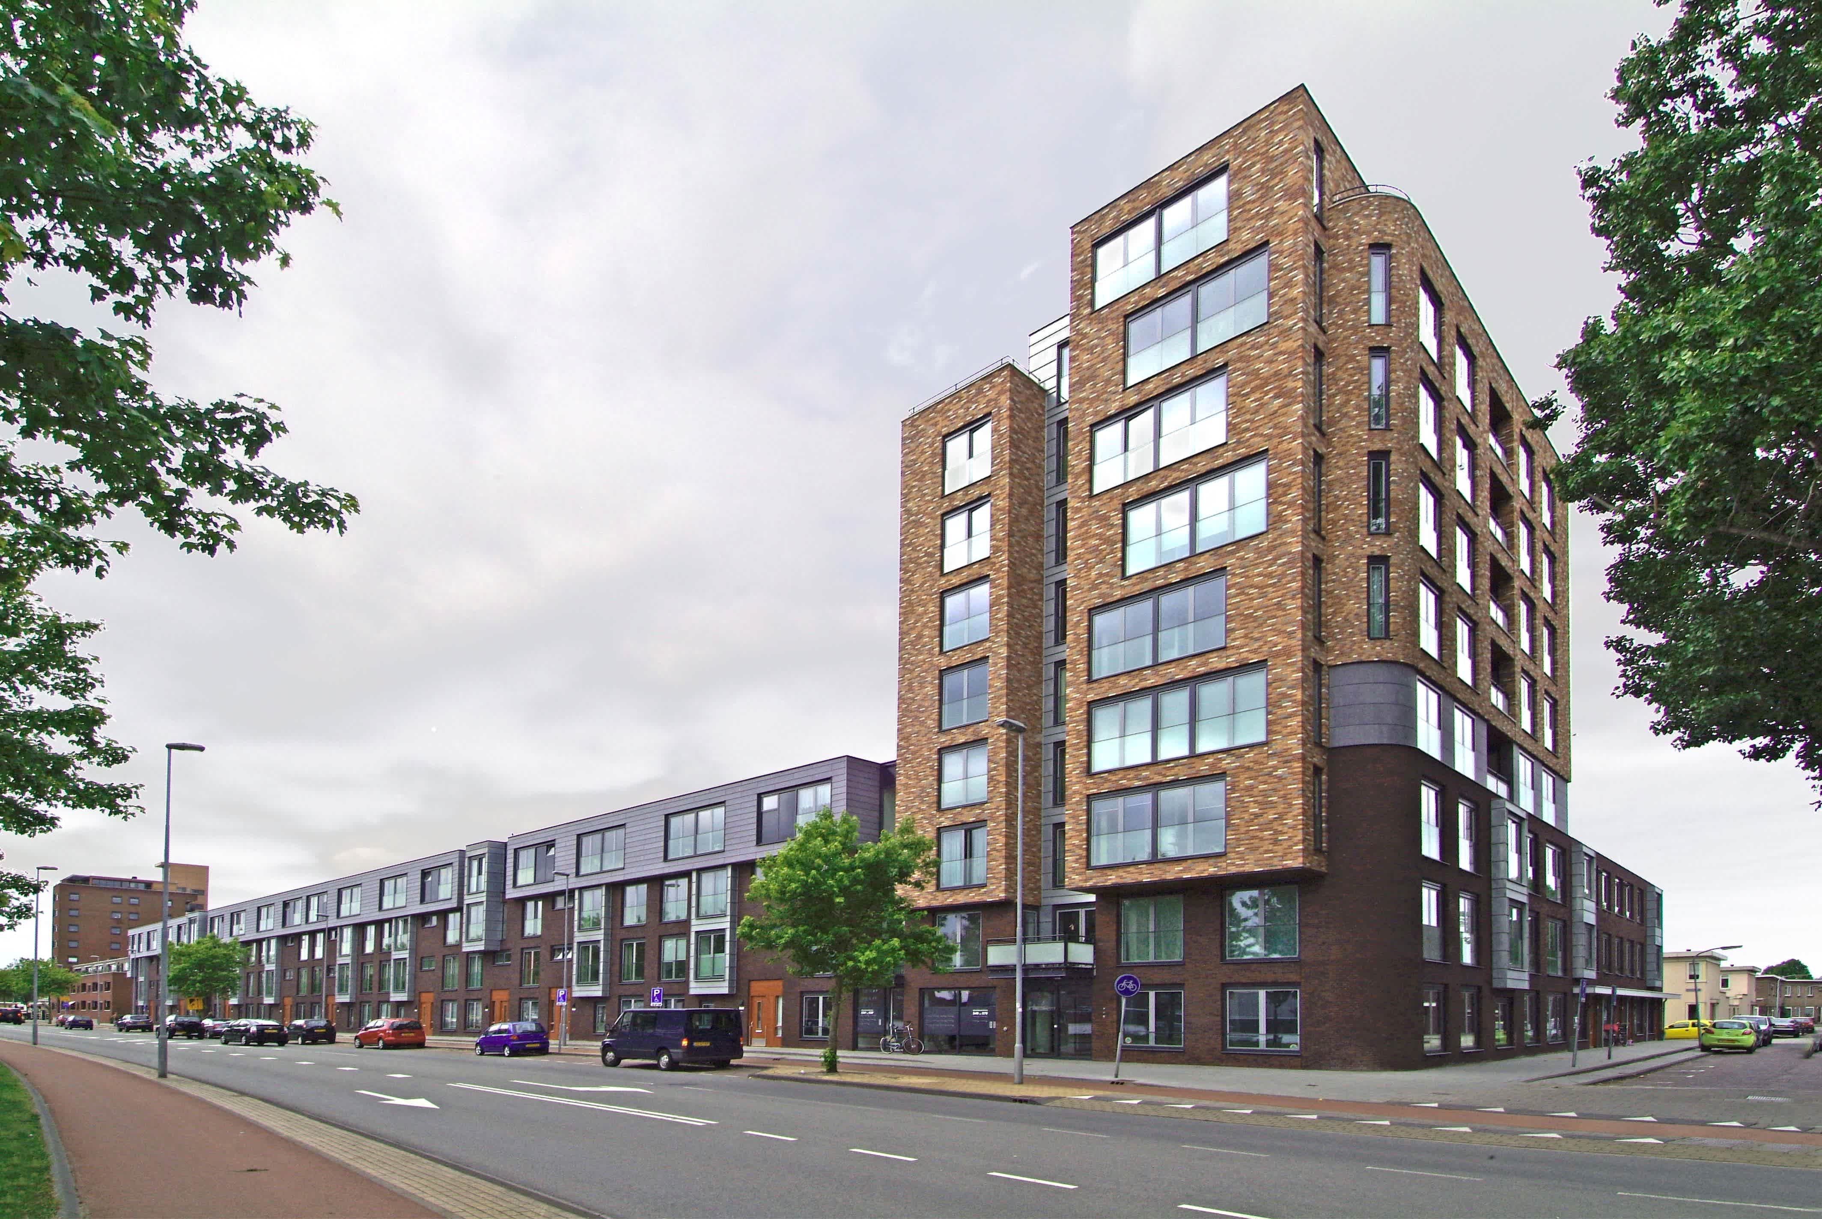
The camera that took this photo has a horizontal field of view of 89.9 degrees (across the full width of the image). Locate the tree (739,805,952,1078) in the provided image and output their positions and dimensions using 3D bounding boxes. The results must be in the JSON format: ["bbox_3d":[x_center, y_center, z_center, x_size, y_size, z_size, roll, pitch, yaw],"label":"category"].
[{"bbox_3d":[-1.982,10.119,27.600,6.300,7.600,6.100,0,-20,0],"label":"tree"}]

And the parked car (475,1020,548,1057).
[{"bbox_3d":[-16.650,17.771,37.800,3.500,1.480,1.500,-17,-27,39],"label":"parked car"}]

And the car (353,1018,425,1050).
[{"bbox_3d":[-25.650,20.838,44.800,3.880,1.530,1.720,-17,-27,39],"label":"car"}]

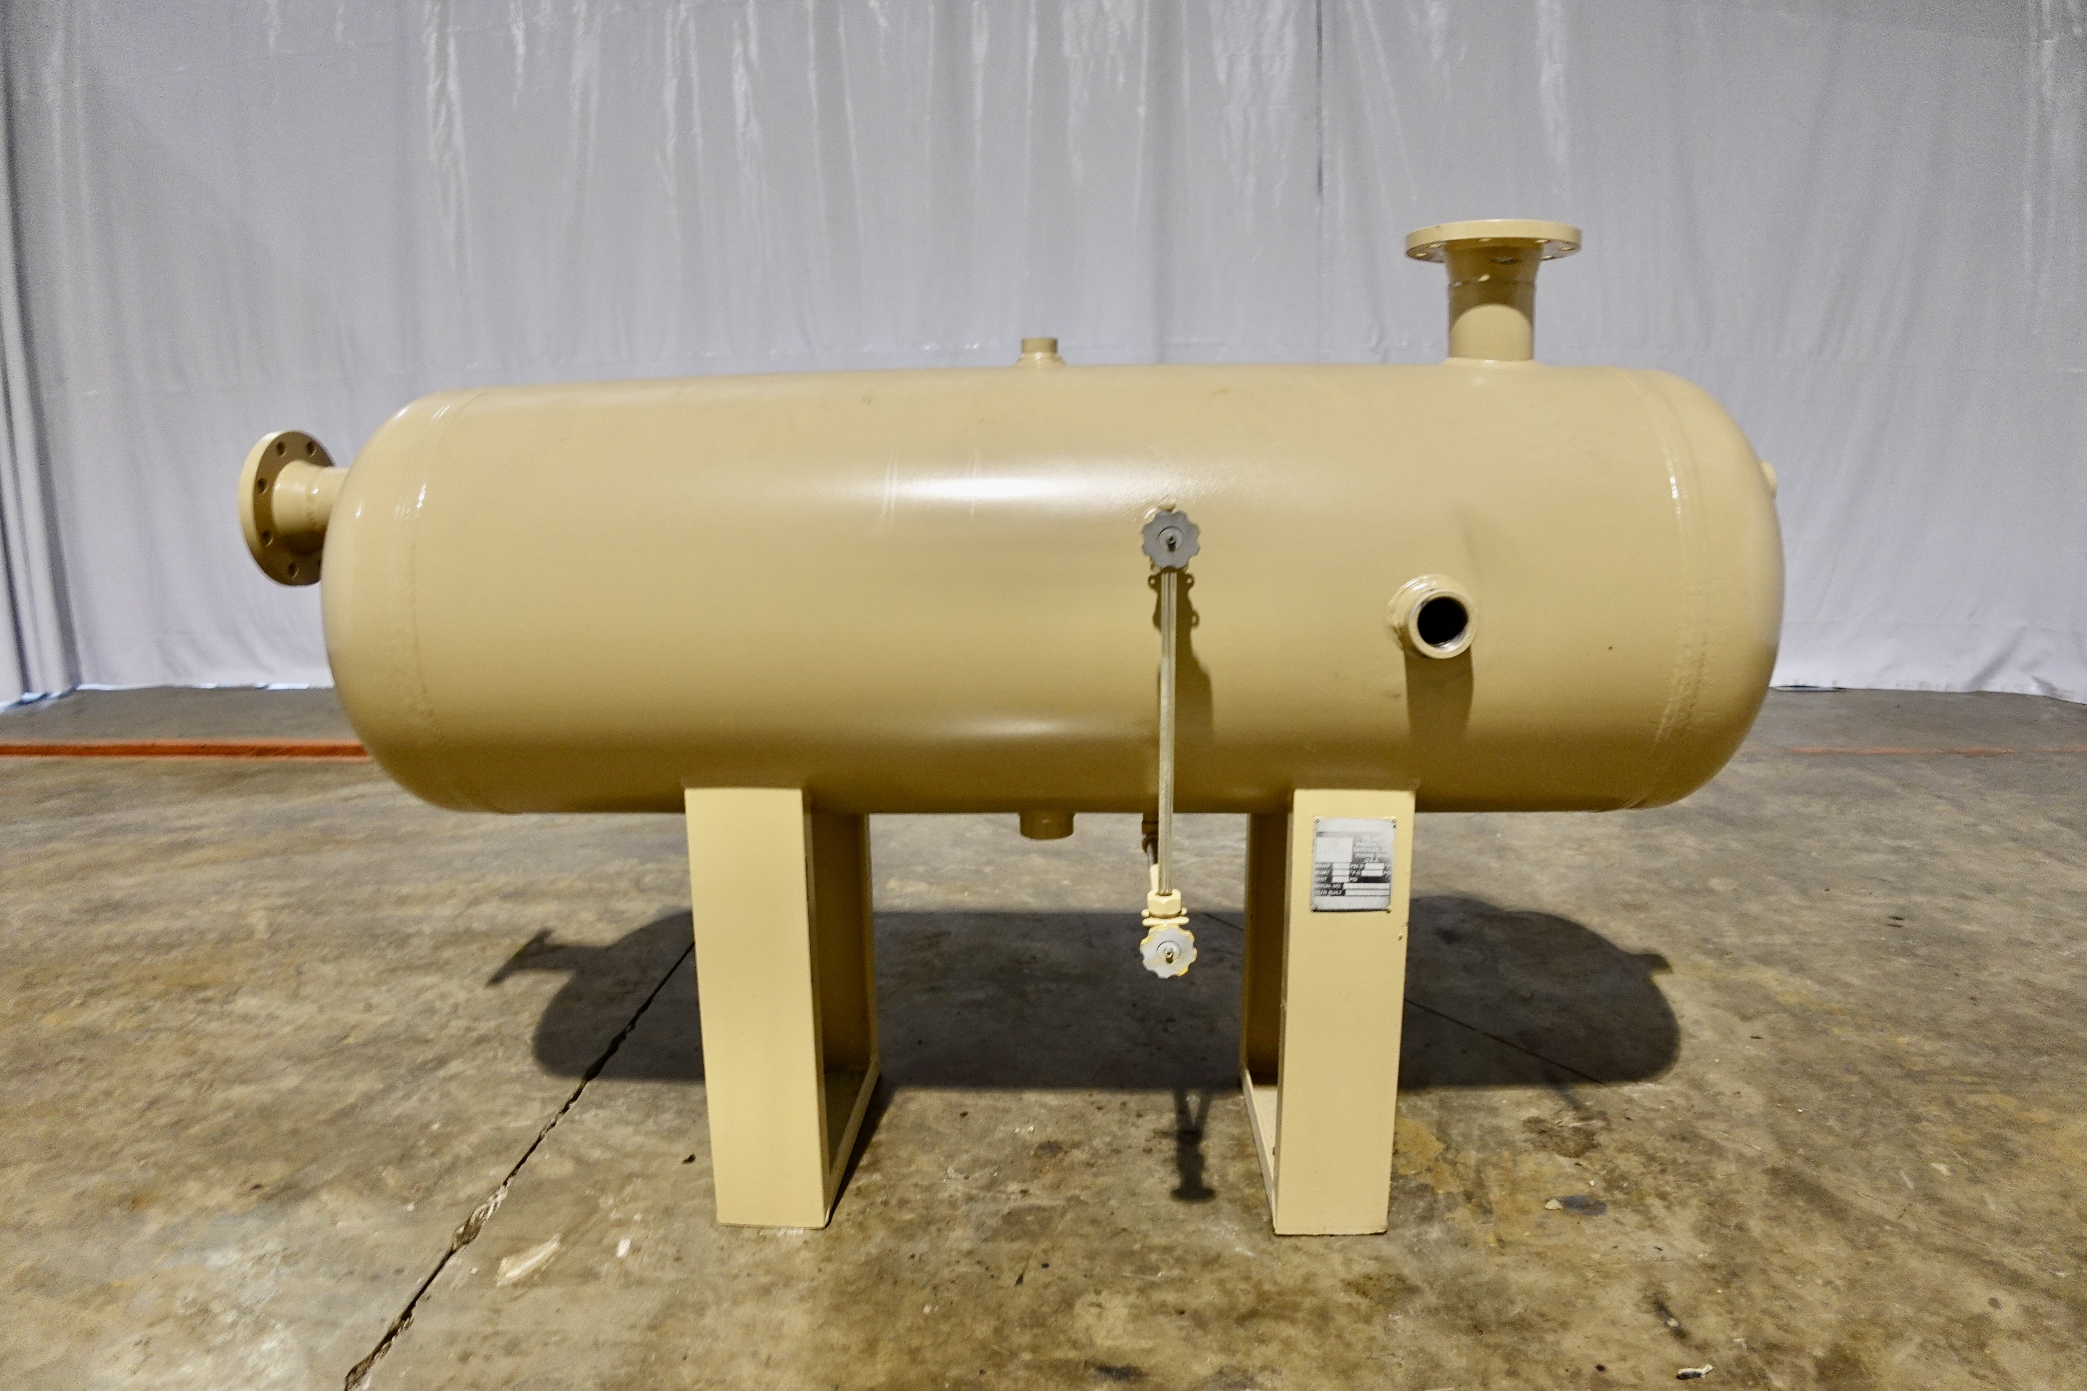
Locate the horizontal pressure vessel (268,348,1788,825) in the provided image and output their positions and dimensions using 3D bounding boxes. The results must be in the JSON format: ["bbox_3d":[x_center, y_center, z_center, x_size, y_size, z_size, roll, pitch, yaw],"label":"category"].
[{"bbox_3d":[0.008,-0.142,1.912,1.940,0.610,0.610,0,9,3],"label":"horizontal pressure vessel"}]

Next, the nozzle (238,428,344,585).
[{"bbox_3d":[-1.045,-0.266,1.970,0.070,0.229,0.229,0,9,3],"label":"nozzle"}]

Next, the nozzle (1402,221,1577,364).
[{"bbox_3d":[0.589,-0.519,1.820,0.229,0.180,0.229,0,9,3],"label":"nozzle"}]

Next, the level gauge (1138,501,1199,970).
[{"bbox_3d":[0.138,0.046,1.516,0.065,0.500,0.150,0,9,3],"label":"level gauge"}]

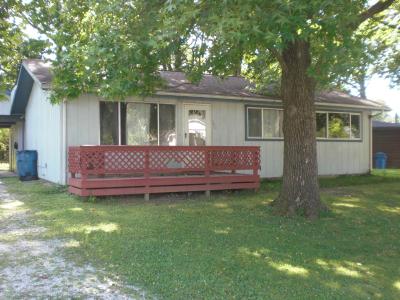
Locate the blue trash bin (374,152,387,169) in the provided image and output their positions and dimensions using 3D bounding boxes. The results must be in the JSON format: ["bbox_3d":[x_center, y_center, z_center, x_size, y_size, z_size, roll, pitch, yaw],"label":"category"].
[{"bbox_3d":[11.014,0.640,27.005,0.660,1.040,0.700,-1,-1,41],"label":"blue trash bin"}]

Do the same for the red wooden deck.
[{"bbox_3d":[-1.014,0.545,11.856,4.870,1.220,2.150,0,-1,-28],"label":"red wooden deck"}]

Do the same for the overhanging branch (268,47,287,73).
[{"bbox_3d":[1.438,-1.680,8.150,0.330,0.480,0.250,0,-1,12],"label":"overhanging branch"}]

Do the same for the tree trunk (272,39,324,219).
[{"bbox_3d":[1.839,-0.434,8.200,0.900,3.296,0.850,0,-1,12],"label":"tree trunk"}]

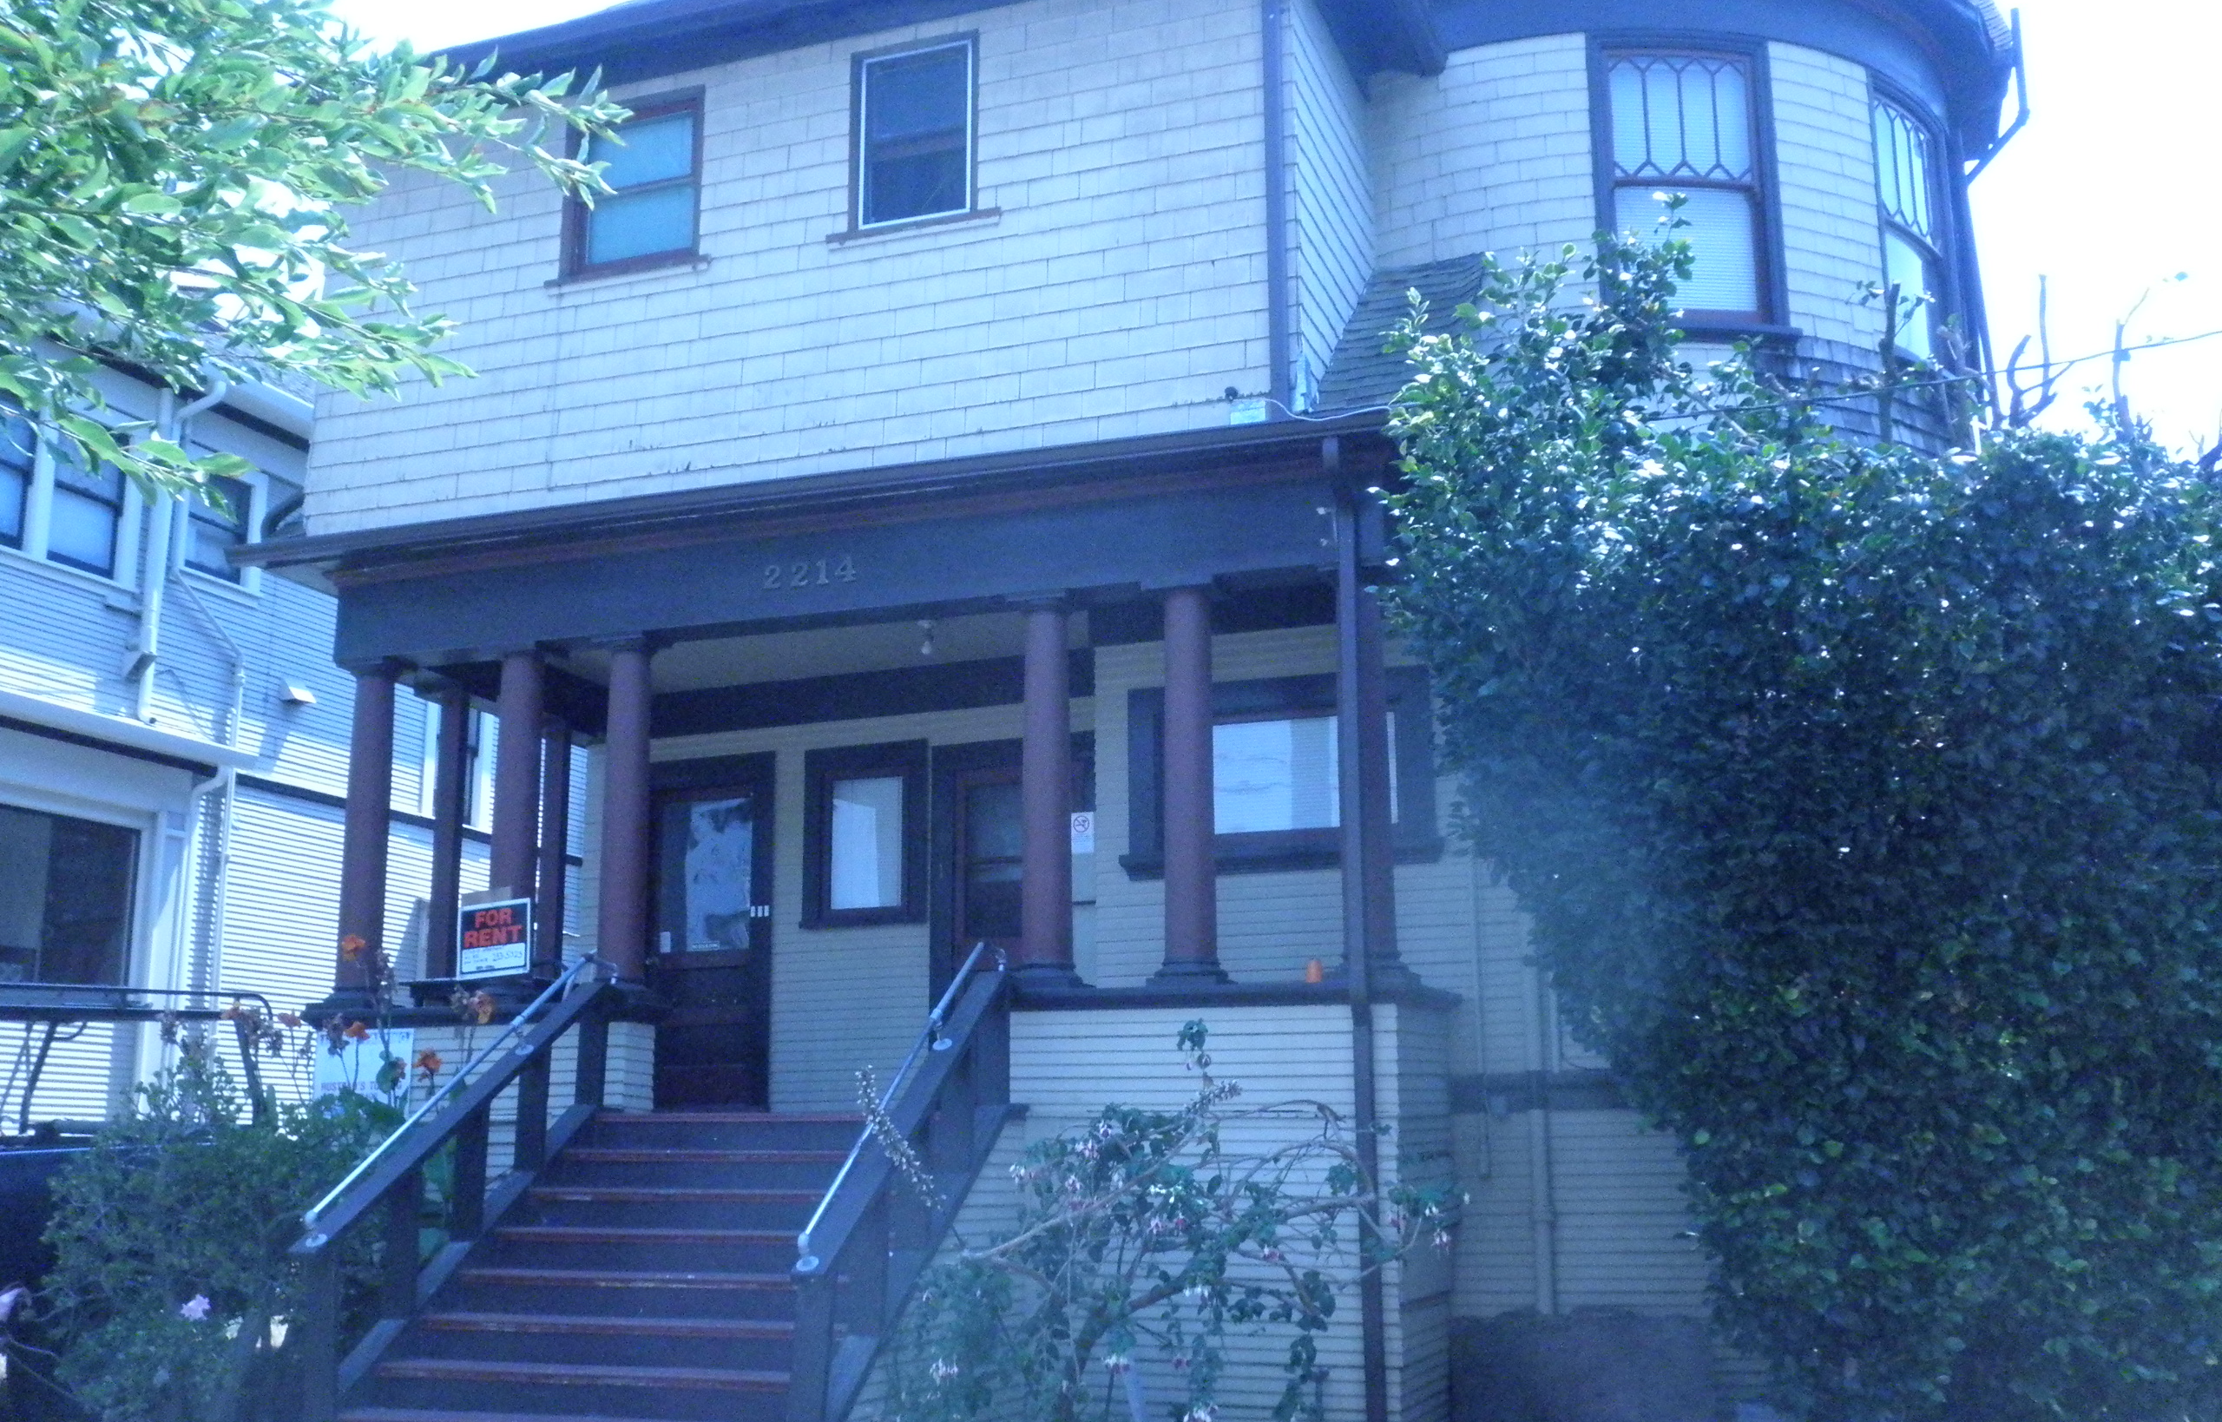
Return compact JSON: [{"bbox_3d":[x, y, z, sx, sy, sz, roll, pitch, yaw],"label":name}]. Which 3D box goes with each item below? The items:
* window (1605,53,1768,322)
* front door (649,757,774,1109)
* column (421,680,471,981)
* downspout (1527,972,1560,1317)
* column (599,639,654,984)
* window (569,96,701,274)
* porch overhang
[{"bbox_3d":[3.235,-2.960,12.561,0.970,1.600,0.150,1,-10,-5],"label":"window"},{"bbox_3d":[-2.572,1.417,14.093,1.020,2.210,0.150,-5,-12,21],"label":"front door"},{"bbox_3d":[-4.022,0.797,13.475,0.220,1.920,0.220,-4,-11,19],"label":"column"},{"bbox_3d":[2.020,2.022,10.572,0.090,1.581,0.095,-5,-12,21],"label":"downspout"},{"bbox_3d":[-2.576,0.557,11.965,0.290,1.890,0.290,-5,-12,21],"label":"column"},{"bbox_3d":[-2.708,-2.991,12.745,0.870,1.040,0.130,-4,-11,19],"label":"window"},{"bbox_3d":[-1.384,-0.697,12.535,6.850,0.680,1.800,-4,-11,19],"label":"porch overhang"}]

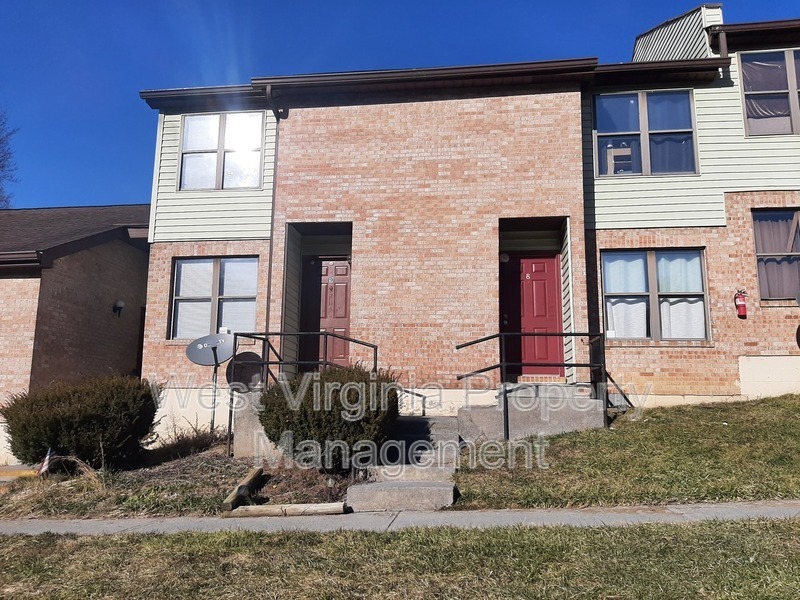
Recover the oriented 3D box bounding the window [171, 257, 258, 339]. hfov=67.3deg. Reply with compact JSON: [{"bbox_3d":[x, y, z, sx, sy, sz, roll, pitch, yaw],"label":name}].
[{"bbox_3d":[-3.316,-0.043,10.737,1.620,1.500,0.120,-1,-8,8],"label":"window"}]

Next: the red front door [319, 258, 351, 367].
[{"bbox_3d":[-1.224,0.305,10.637,0.960,2.030,0.080,-1,-8,8],"label":"red front door"}]

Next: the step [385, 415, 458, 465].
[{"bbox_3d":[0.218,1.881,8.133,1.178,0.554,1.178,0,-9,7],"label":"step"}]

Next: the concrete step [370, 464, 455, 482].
[{"bbox_3d":[0.114,2.117,7.368,1.158,0.170,0.329,0,-9,7],"label":"concrete step"}]

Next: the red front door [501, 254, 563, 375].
[{"bbox_3d":[2.195,0.252,10.165,1.020,2.050,0.080,-1,-8,8],"label":"red front door"}]

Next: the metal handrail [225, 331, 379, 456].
[{"bbox_3d":[-1.302,1.400,8.883,2.116,1.732,1.038,0,-9,7],"label":"metal handrail"}]

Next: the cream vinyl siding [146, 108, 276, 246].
[{"bbox_3d":[-3.415,-2.276,11.017,2.400,2.450,0.080,-1,-8,8],"label":"cream vinyl siding"}]

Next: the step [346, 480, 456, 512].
[{"bbox_3d":[0.037,2.280,7.007,1.240,0.260,0.400,0,-8,3],"label":"step"}]

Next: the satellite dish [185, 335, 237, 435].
[{"bbox_3d":[-3.002,1.301,9.483,0.818,1.579,0.599,3,-10,-14],"label":"satellite dish"}]

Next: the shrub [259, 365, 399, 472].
[{"bbox_3d":[-0.883,1.494,7.561,1.717,1.268,1.397,0,-9,7],"label":"shrub"}]

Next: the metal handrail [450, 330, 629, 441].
[{"bbox_3d":[1.804,1.240,8.517,1.986,1.422,1.038,0,-9,7],"label":"metal handrail"}]

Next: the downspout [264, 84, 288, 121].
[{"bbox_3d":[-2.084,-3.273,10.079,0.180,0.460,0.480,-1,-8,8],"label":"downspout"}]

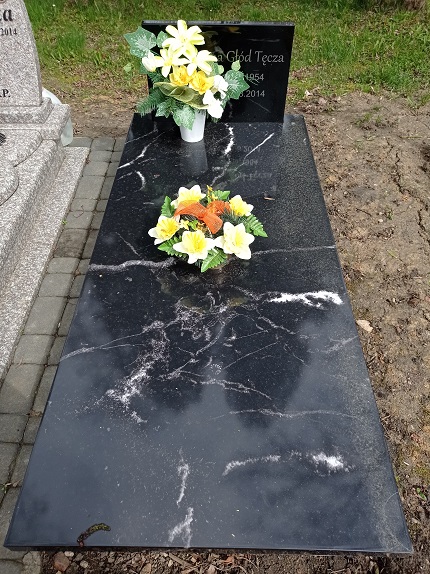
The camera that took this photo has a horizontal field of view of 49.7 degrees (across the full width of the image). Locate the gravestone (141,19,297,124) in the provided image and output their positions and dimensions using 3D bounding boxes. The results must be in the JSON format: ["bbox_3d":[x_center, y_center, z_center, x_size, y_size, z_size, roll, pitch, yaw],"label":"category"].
[{"bbox_3d":[0.015,-0.915,2.003,0.604,0.399,0.050,1,46,1],"label":"gravestone"}]

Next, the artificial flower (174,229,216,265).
[{"bbox_3d":[-0.060,-0.116,1.365,0.121,0.058,0.102,7,86,7],"label":"artificial flower"}]

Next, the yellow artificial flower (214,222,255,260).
[{"bbox_3d":[0.055,-0.135,1.377,0.116,0.058,0.110,-17,92,-16],"label":"yellow artificial flower"}]

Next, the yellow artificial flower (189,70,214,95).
[{"bbox_3d":[-0.052,-0.789,1.792,0.095,0.087,0.068,-8,16,-7],"label":"yellow artificial flower"}]

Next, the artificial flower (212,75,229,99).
[{"bbox_3d":[0.020,-0.787,1.823,0.062,0.085,0.050,-23,39,-21],"label":"artificial flower"}]

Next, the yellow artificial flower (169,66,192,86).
[{"bbox_3d":[-0.133,-0.812,1.785,0.087,0.080,0.068,5,15,5],"label":"yellow artificial flower"}]

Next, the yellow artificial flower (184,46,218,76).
[{"bbox_3d":[-0.051,-0.849,1.748,0.122,0.108,0.065,-13,24,-13],"label":"yellow artificial flower"}]

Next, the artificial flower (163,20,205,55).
[{"bbox_3d":[-0.116,-0.920,1.711,0.148,0.122,0.065,3,16,3],"label":"artificial flower"}]

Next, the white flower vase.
[{"bbox_3d":[-0.097,-0.711,1.992,0.120,0.150,0.120,1,45,1],"label":"white flower vase"}]

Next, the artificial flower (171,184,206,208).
[{"bbox_3d":[-0.087,-0.290,1.529,0.113,0.060,0.108,-11,32,-11],"label":"artificial flower"}]

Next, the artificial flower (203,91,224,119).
[{"bbox_3d":[-0.010,-0.734,1.867,0.078,0.105,0.060,-11,38,-10],"label":"artificial flower"}]

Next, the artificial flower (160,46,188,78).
[{"bbox_3d":[-0.158,-0.850,1.761,0.110,0.114,0.058,11,21,11],"label":"artificial flower"}]

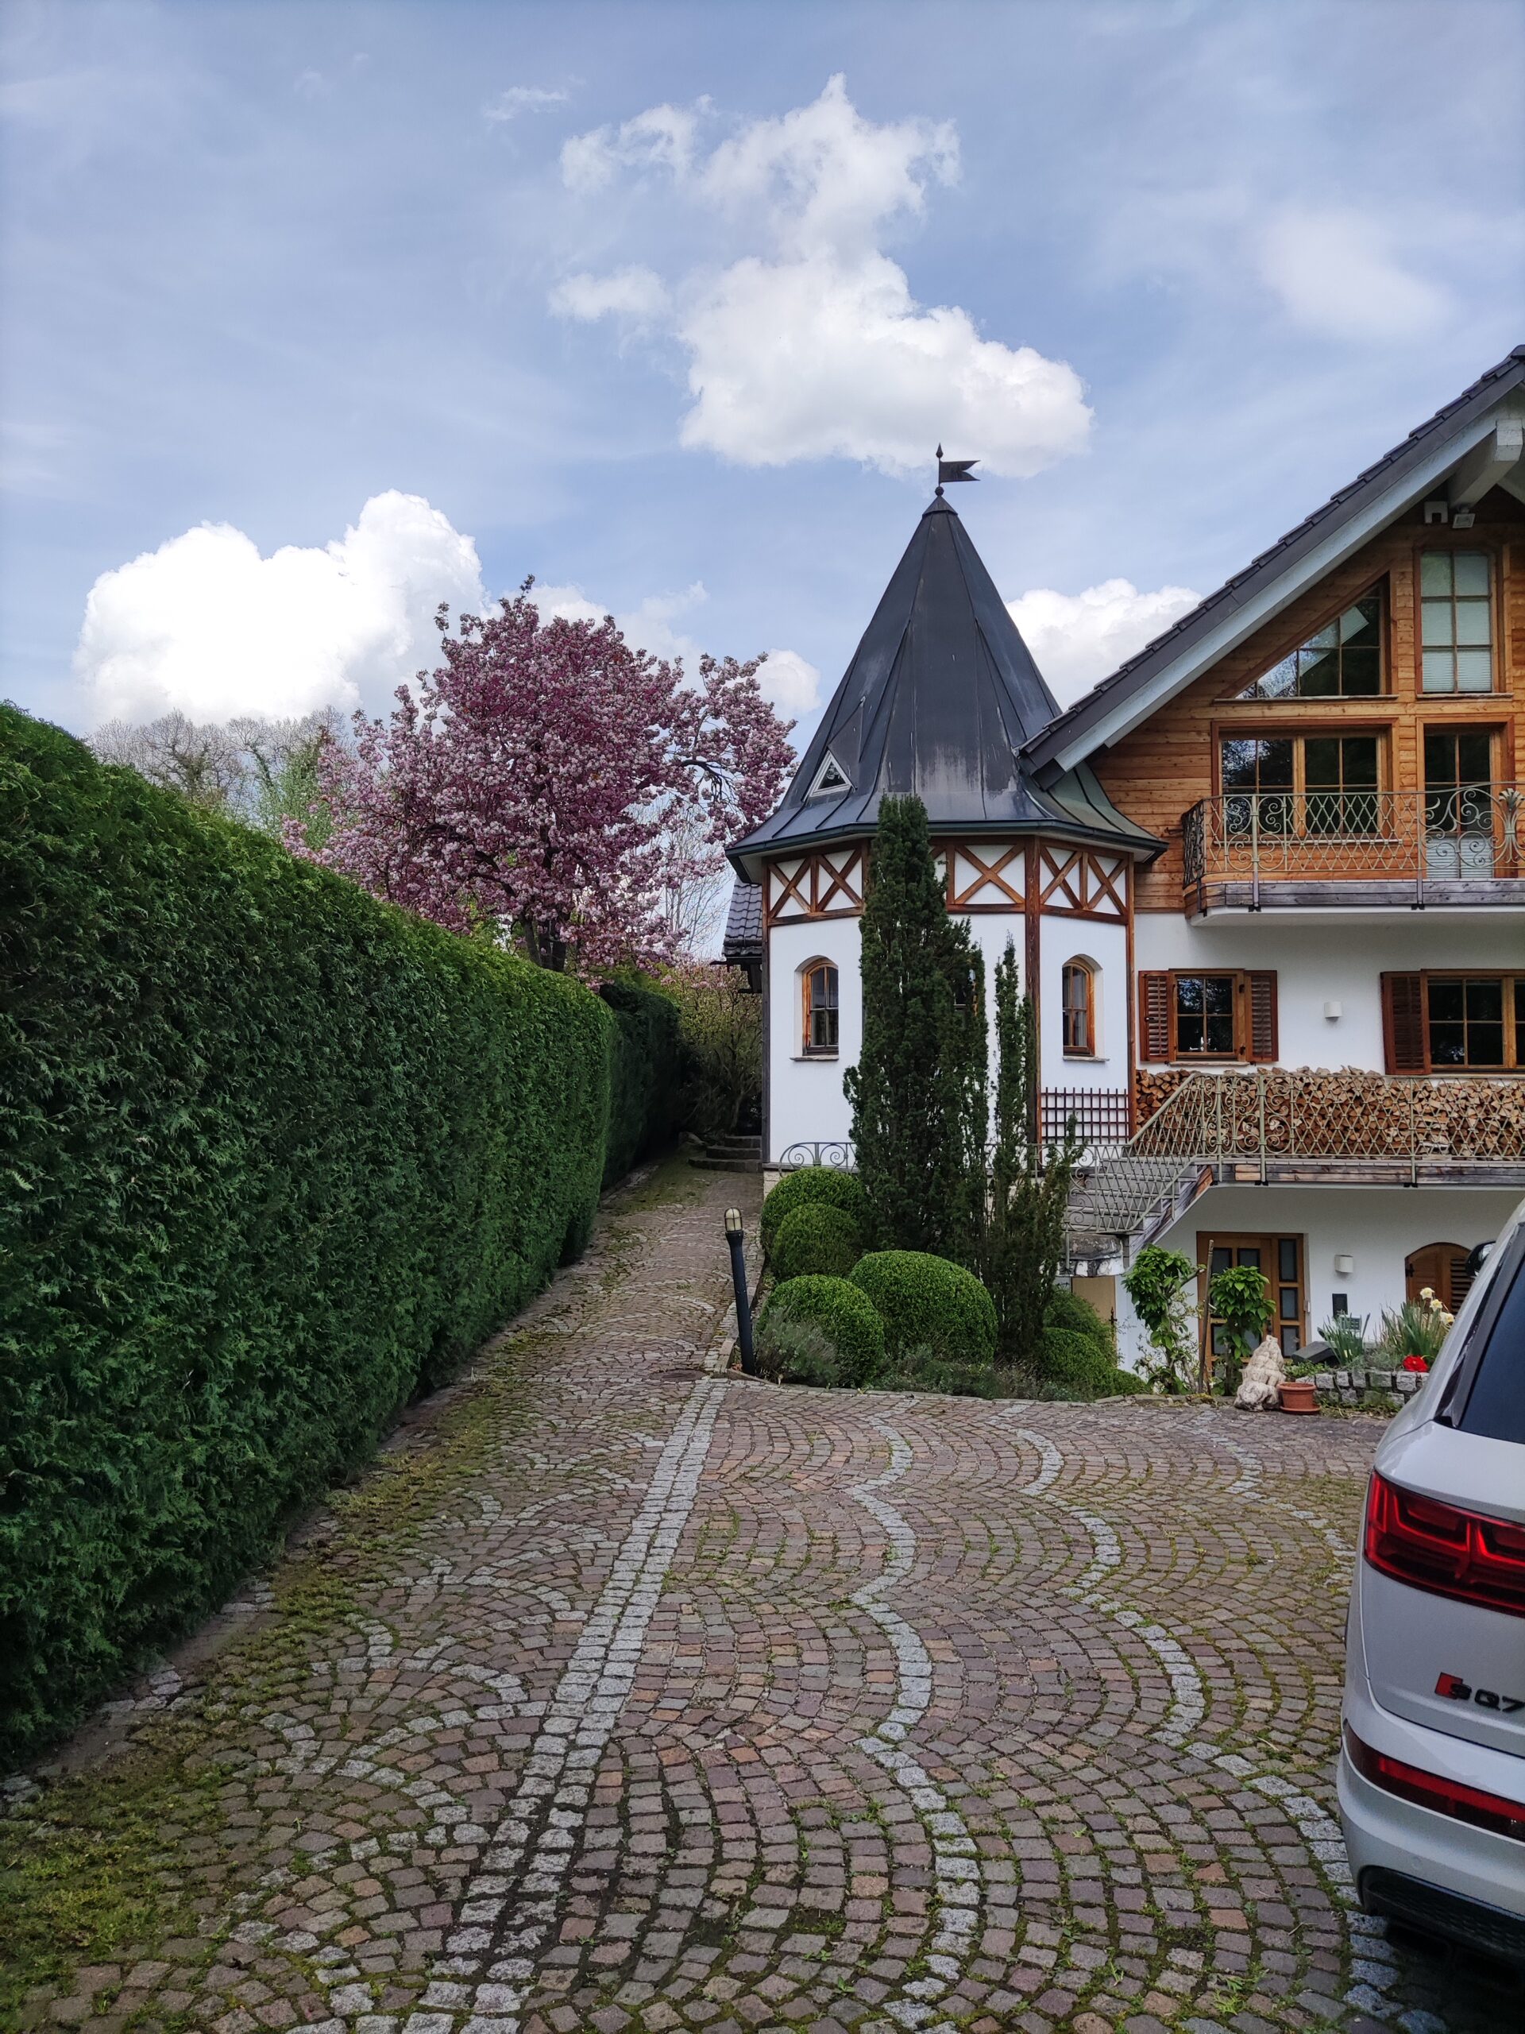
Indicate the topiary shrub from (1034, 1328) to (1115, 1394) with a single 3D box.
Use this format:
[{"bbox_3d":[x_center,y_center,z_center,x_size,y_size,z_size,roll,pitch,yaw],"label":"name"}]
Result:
[{"bbox_3d":[1.972,2.263,9.787,0.620,0.500,0.620,-1,-3,11],"label":"topiary shrub"}]

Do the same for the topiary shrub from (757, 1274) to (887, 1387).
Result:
[{"bbox_3d":[0.371,1.925,9.484,0.800,0.640,0.780,0,-3,2],"label":"topiary shrub"}]

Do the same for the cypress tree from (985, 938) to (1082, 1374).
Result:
[{"bbox_3d":[1.827,0.908,10.226,0.650,2.880,0.620,-1,-3,10],"label":"cypress tree"}]

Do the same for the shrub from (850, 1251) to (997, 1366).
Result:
[{"bbox_3d":[1.040,1.898,9.880,0.950,0.760,0.920,0,-3,6],"label":"shrub"}]

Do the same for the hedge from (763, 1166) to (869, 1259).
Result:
[{"bbox_3d":[0.432,1.621,12.380,0.880,0.780,0.860,0,-3,2],"label":"hedge"}]

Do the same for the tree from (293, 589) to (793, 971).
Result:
[{"bbox_3d":[-3.003,-2.192,20.810,6.900,7.400,6.600,0,-3,-8],"label":"tree"}]

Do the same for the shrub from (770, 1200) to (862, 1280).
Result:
[{"bbox_3d":[0.398,1.675,11.083,0.670,0.660,0.660,0,-3,2],"label":"shrub"}]

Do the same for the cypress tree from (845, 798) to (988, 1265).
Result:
[{"bbox_3d":[1.184,0.210,11.701,1.050,3.850,1.000,0,-3,6],"label":"cypress tree"}]

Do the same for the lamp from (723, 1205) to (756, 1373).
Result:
[{"bbox_3d":[-0.124,1.646,9.174,0.110,1.030,0.110,-5,-3,-2],"label":"lamp"}]

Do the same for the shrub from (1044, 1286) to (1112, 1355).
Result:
[{"bbox_3d":[2.194,2.269,10.883,0.700,0.650,0.700,-1,-3,11],"label":"shrub"}]

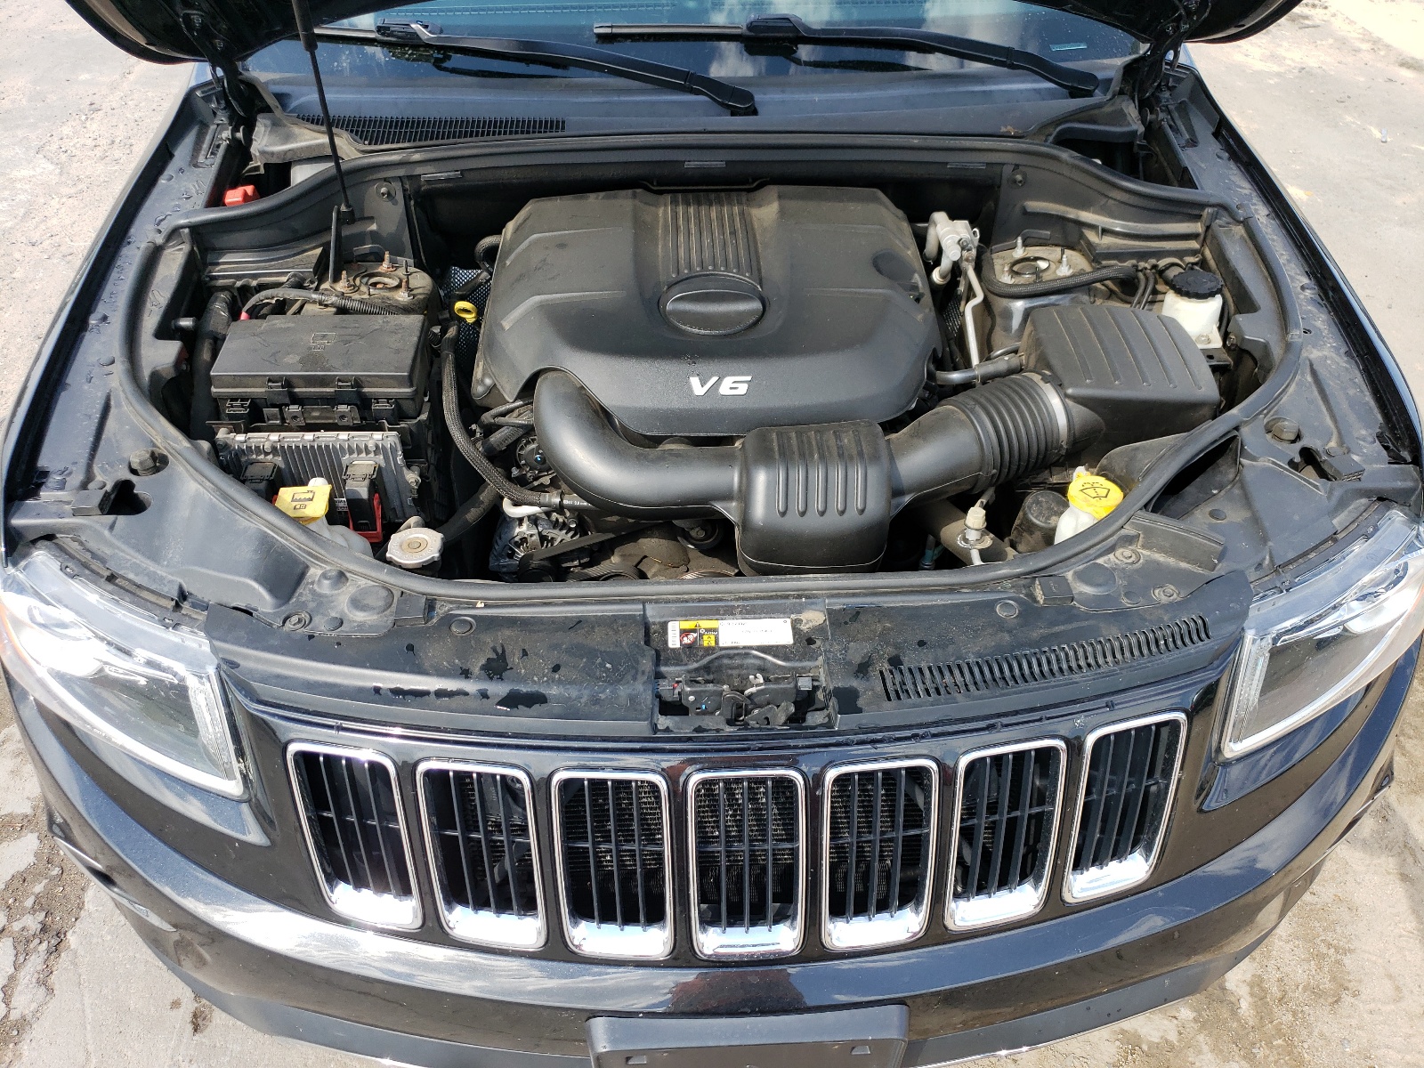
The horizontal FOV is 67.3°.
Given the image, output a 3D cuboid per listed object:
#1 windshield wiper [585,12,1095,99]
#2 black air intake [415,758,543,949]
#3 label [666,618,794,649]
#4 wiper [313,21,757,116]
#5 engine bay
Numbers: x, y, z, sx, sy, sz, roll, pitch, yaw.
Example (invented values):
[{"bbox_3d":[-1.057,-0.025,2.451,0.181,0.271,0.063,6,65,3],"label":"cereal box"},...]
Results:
[{"bbox_3d":[0.209,-0.783,1.720,0.816,0.065,0.075,9,55,5],"label":"windshield wiper"},{"bbox_3d":[-0.218,0.298,1.043,0.112,0.215,0.050,5,25,5],"label":"black air intake"},{"bbox_3d":[0.019,0.102,1.102,0.126,0.003,0.035,-2,47,-2],"label":"label"},{"bbox_3d":[-0.344,-0.765,1.717,0.855,0.065,0.075,11,56,6],"label":"wiper"},{"bbox_3d":[0.008,-0.132,1.531,1.420,0.450,0.840,-2,41,-2],"label":"engine bay"}]

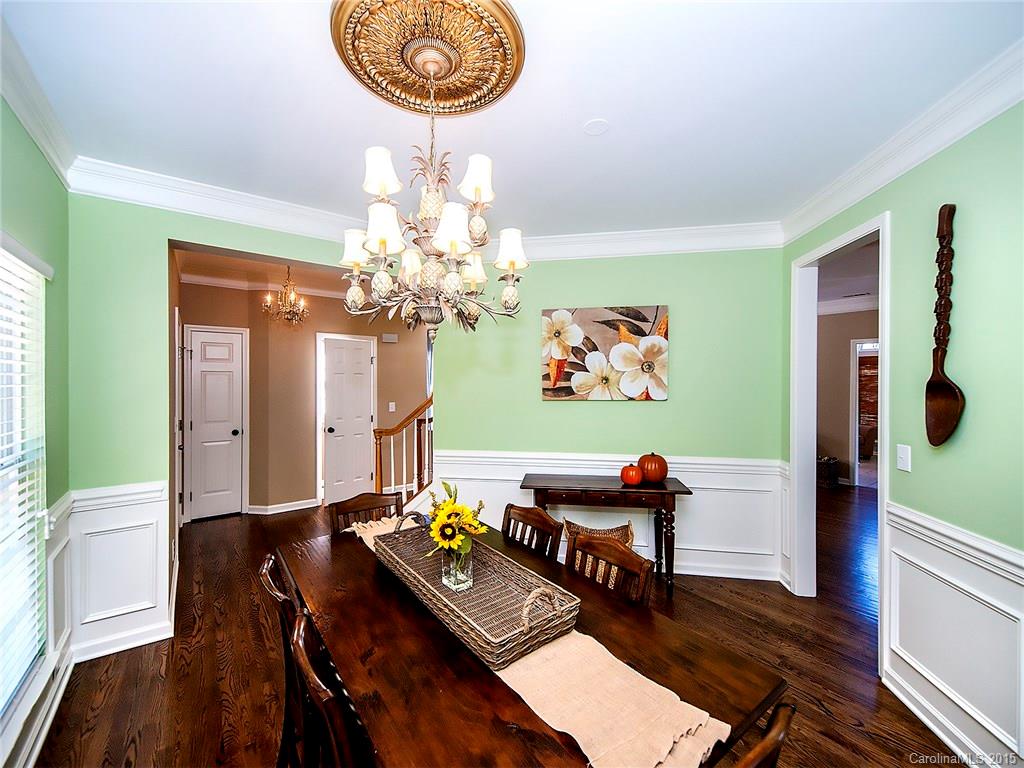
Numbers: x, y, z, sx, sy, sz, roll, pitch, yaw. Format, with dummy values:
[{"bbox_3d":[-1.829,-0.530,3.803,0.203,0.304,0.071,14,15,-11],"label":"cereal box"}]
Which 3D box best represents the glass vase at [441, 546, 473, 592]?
[{"bbox_3d":[-0.204,0.688,1.548,0.082,0.125,0.082,0,0,-37],"label":"glass vase"}]

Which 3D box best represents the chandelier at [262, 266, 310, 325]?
[{"bbox_3d":[-2.195,-0.866,4.030,0.430,0.560,0.430,0,0,-36],"label":"chandelier"}]

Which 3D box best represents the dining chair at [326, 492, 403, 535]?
[{"bbox_3d":[-0.674,1.064,2.124,0.430,0.900,0.500,0,0,-37],"label":"dining chair"}]

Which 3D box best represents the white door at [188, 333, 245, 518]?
[{"bbox_3d":[-3.307,0.467,4.654,0.461,2.045,0.050,0,0,-37],"label":"white door"}]

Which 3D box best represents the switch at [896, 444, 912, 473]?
[{"bbox_3d":[1.852,0.352,1.960,0.012,0.118,0.077,0,0,9],"label":"switch"}]

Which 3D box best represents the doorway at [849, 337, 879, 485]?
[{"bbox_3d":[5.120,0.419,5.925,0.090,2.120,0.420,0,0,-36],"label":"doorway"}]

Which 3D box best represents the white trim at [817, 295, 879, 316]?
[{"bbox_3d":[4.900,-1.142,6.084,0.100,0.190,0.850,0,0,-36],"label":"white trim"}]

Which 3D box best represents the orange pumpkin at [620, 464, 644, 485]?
[{"bbox_3d":[0.885,0.669,3.050,0.165,0.155,0.165,0,0,9],"label":"orange pumpkin"}]

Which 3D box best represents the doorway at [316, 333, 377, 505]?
[{"bbox_3d":[-2.082,0.427,5.282,0.730,2.090,0.060,0,0,-36],"label":"doorway"}]

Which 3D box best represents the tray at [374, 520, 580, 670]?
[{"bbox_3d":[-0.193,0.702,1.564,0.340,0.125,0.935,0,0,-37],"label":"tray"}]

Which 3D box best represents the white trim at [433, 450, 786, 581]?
[{"bbox_3d":[0.677,1.029,3.314,2.710,0.915,0.060,0,0,9],"label":"white trim"}]

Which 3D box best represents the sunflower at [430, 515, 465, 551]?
[{"bbox_3d":[-0.231,0.532,1.485,0.122,0.125,0.055,0,-16,-6],"label":"sunflower"}]

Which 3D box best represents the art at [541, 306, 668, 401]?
[{"bbox_3d":[0.745,-0.239,3.361,0.999,0.753,0.037,0,0,8],"label":"art"}]

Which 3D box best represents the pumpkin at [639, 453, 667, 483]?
[{"bbox_3d":[1.082,0.636,3.165,0.217,0.222,0.217,0,0,8],"label":"pumpkin"}]

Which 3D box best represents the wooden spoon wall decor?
[{"bbox_3d":[1.792,-0.236,1.716,0.055,1.000,0.165,0,0,9],"label":"wooden spoon wall decor"}]

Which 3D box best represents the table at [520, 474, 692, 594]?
[{"bbox_3d":[0.675,1.112,3.095,1.170,0.755,0.400,0,0,9],"label":"table"}]

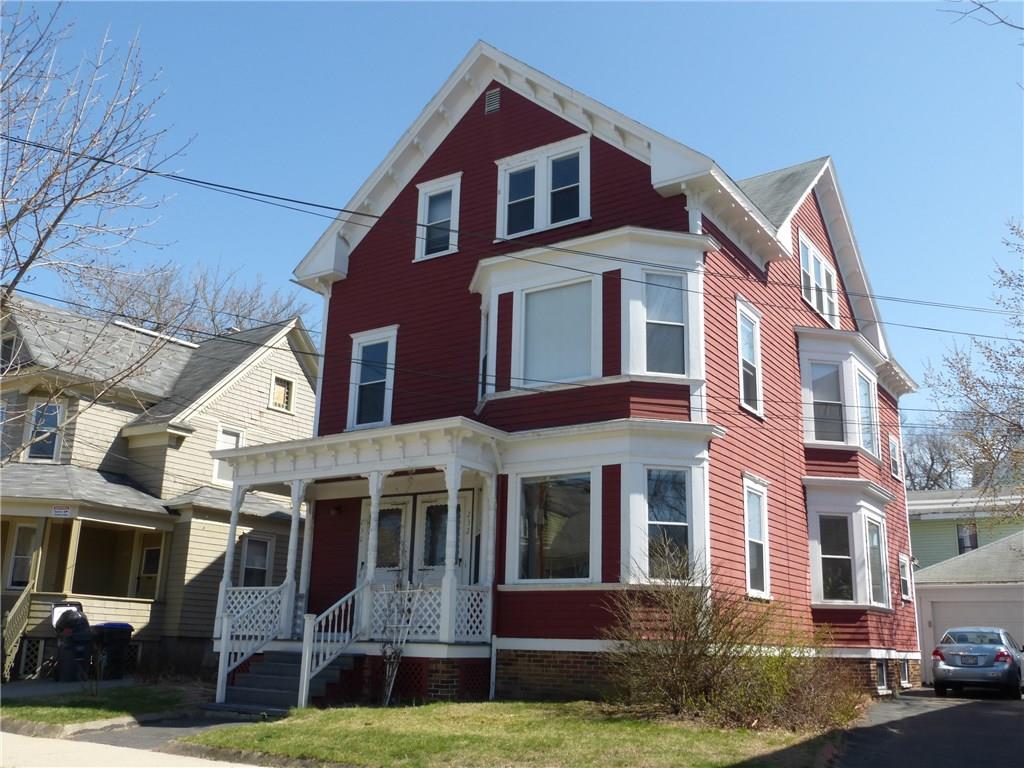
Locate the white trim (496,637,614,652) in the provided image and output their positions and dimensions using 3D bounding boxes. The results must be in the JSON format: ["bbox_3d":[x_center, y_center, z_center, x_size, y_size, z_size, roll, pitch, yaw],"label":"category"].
[{"bbox_3d":[0.604,3.759,13.197,2.024,0.164,0.070,-9,-19,33],"label":"white trim"}]

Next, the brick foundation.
[{"bbox_3d":[0.678,4.185,13.177,2.059,0.661,0.234,-9,-19,33],"label":"brick foundation"}]

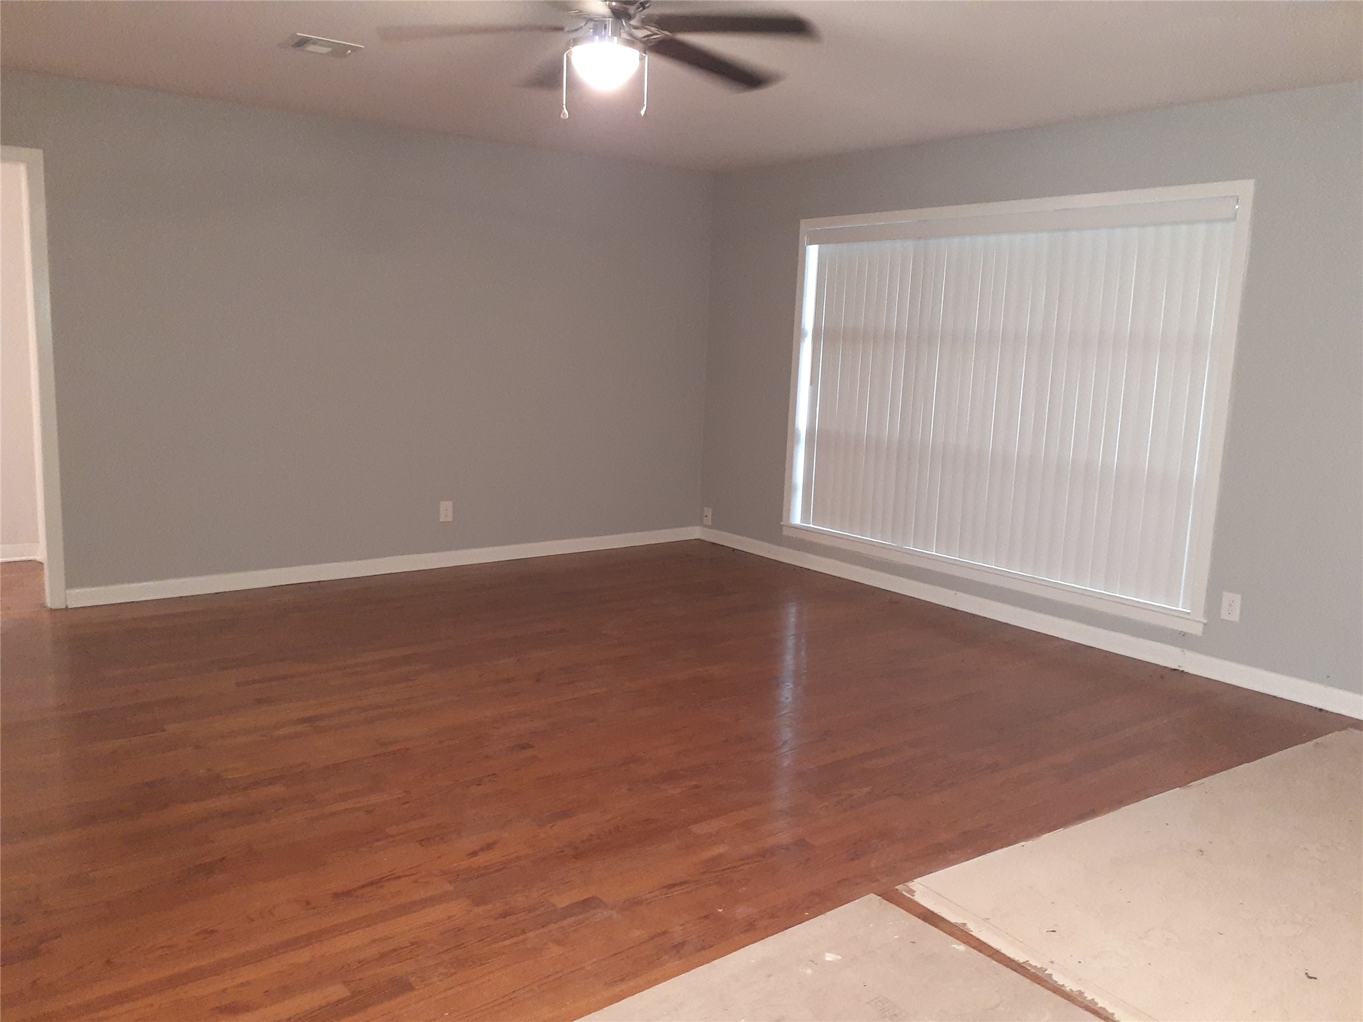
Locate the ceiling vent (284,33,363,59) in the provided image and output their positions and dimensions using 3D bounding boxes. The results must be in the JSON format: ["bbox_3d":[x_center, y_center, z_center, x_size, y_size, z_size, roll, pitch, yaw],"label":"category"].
[{"bbox_3d":[-1.377,-1.778,4.071,0.265,0.030,0.230,-5,12,-38],"label":"ceiling vent"}]

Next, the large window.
[{"bbox_3d":[1.518,-0.602,5.532,0.120,1.925,2.650,-5,12,-38],"label":"large window"}]

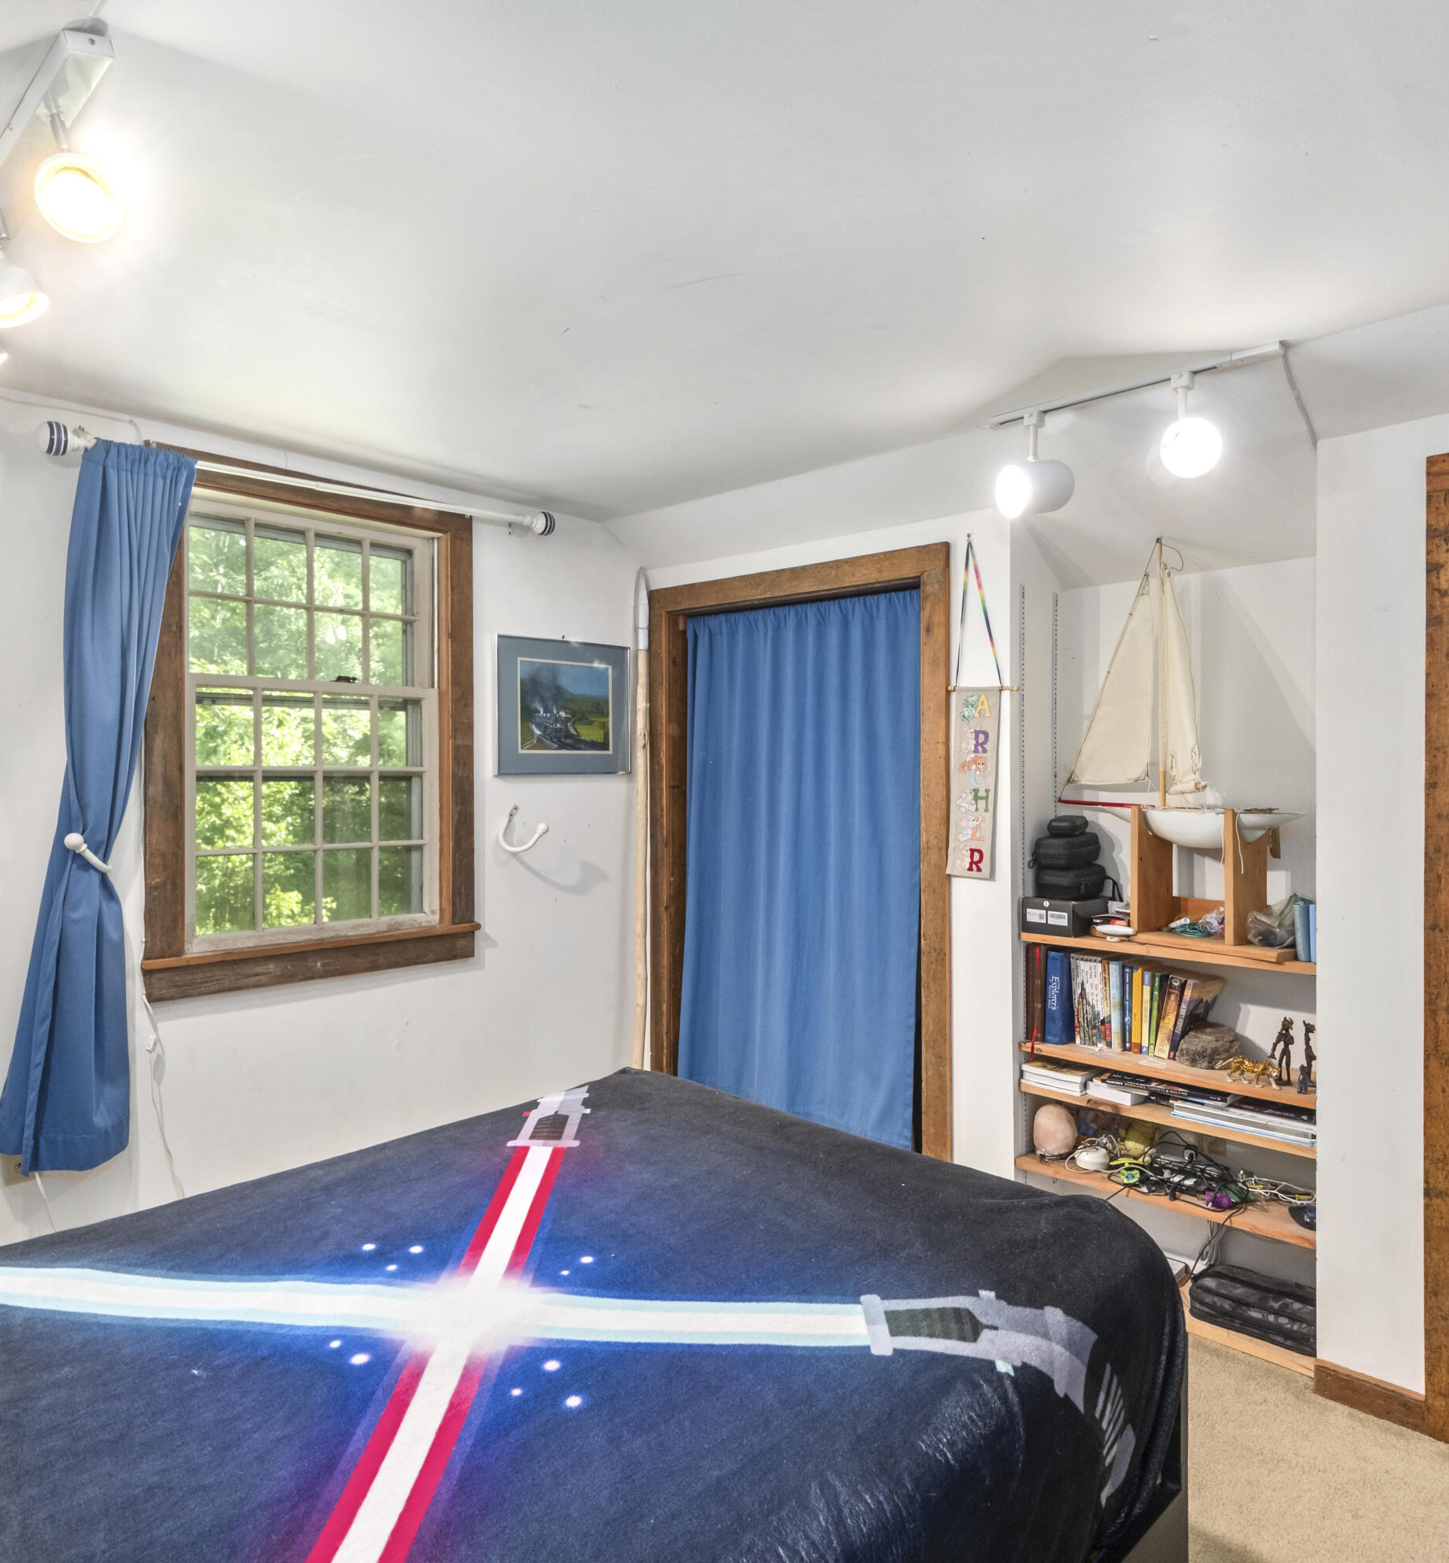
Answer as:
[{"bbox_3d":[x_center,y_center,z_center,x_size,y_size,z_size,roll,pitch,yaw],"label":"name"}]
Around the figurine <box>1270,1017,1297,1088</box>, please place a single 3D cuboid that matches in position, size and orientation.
[{"bbox_3d":[1.214,0.586,2.265,0.055,0.148,0.045,0,0,38],"label":"figurine"}]

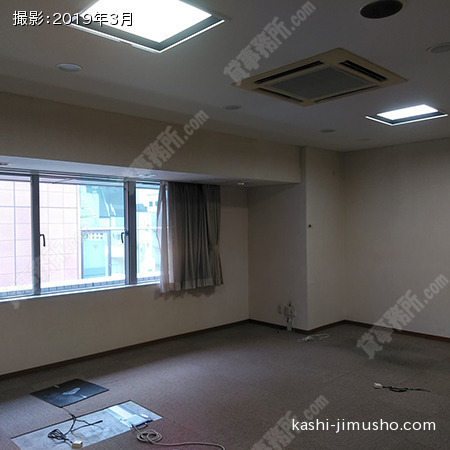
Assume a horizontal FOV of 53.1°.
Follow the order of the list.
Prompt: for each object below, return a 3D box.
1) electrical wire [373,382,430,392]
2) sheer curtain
[{"bbox_3d":[1.630,1.498,4.145,0.490,0.035,0.120,-1,0,15],"label":"electrical wire"},{"bbox_3d":[-0.441,0.146,6.113,1.080,1.420,0.150,-1,0,-44],"label":"sheer curtain"}]

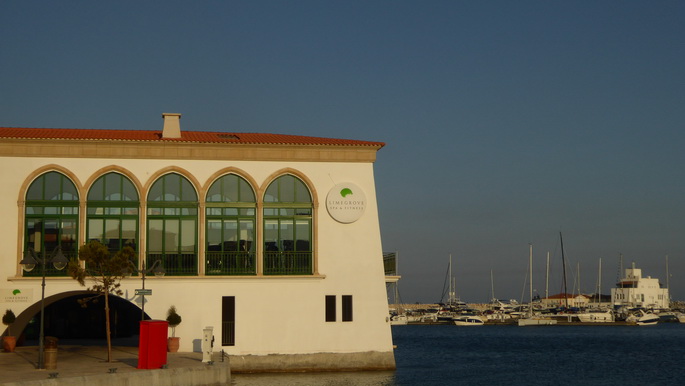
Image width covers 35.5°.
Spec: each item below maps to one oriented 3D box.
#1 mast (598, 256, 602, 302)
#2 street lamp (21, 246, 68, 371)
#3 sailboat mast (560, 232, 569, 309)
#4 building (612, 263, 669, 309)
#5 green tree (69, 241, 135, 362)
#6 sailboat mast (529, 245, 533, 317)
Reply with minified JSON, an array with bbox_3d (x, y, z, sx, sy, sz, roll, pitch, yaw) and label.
[{"bbox_3d":[59.095,20.401,245.000,0.300,12.000,0.300,-2,-7,14],"label":"mast"},{"bbox_3d":[-10.393,4.014,37.302,2.100,4.200,0.630,-7,-9,44],"label":"street lamp"},{"bbox_3d":[49.884,17.852,240.000,0.400,18.020,0.400,-5,0,11],"label":"sailboat mast"},{"bbox_3d":[86.845,27.440,312.000,12.800,14.000,10.000,1,-7,-12],"label":"building"},{"bbox_3d":[-9.369,4.218,41.552,2.500,4.750,2.300,1,-7,-11],"label":"green tree"},{"bbox_3d":[35.273,16.280,200.000,0.350,13.400,0.350,-2,-6,9],"label":"sailboat mast"}]

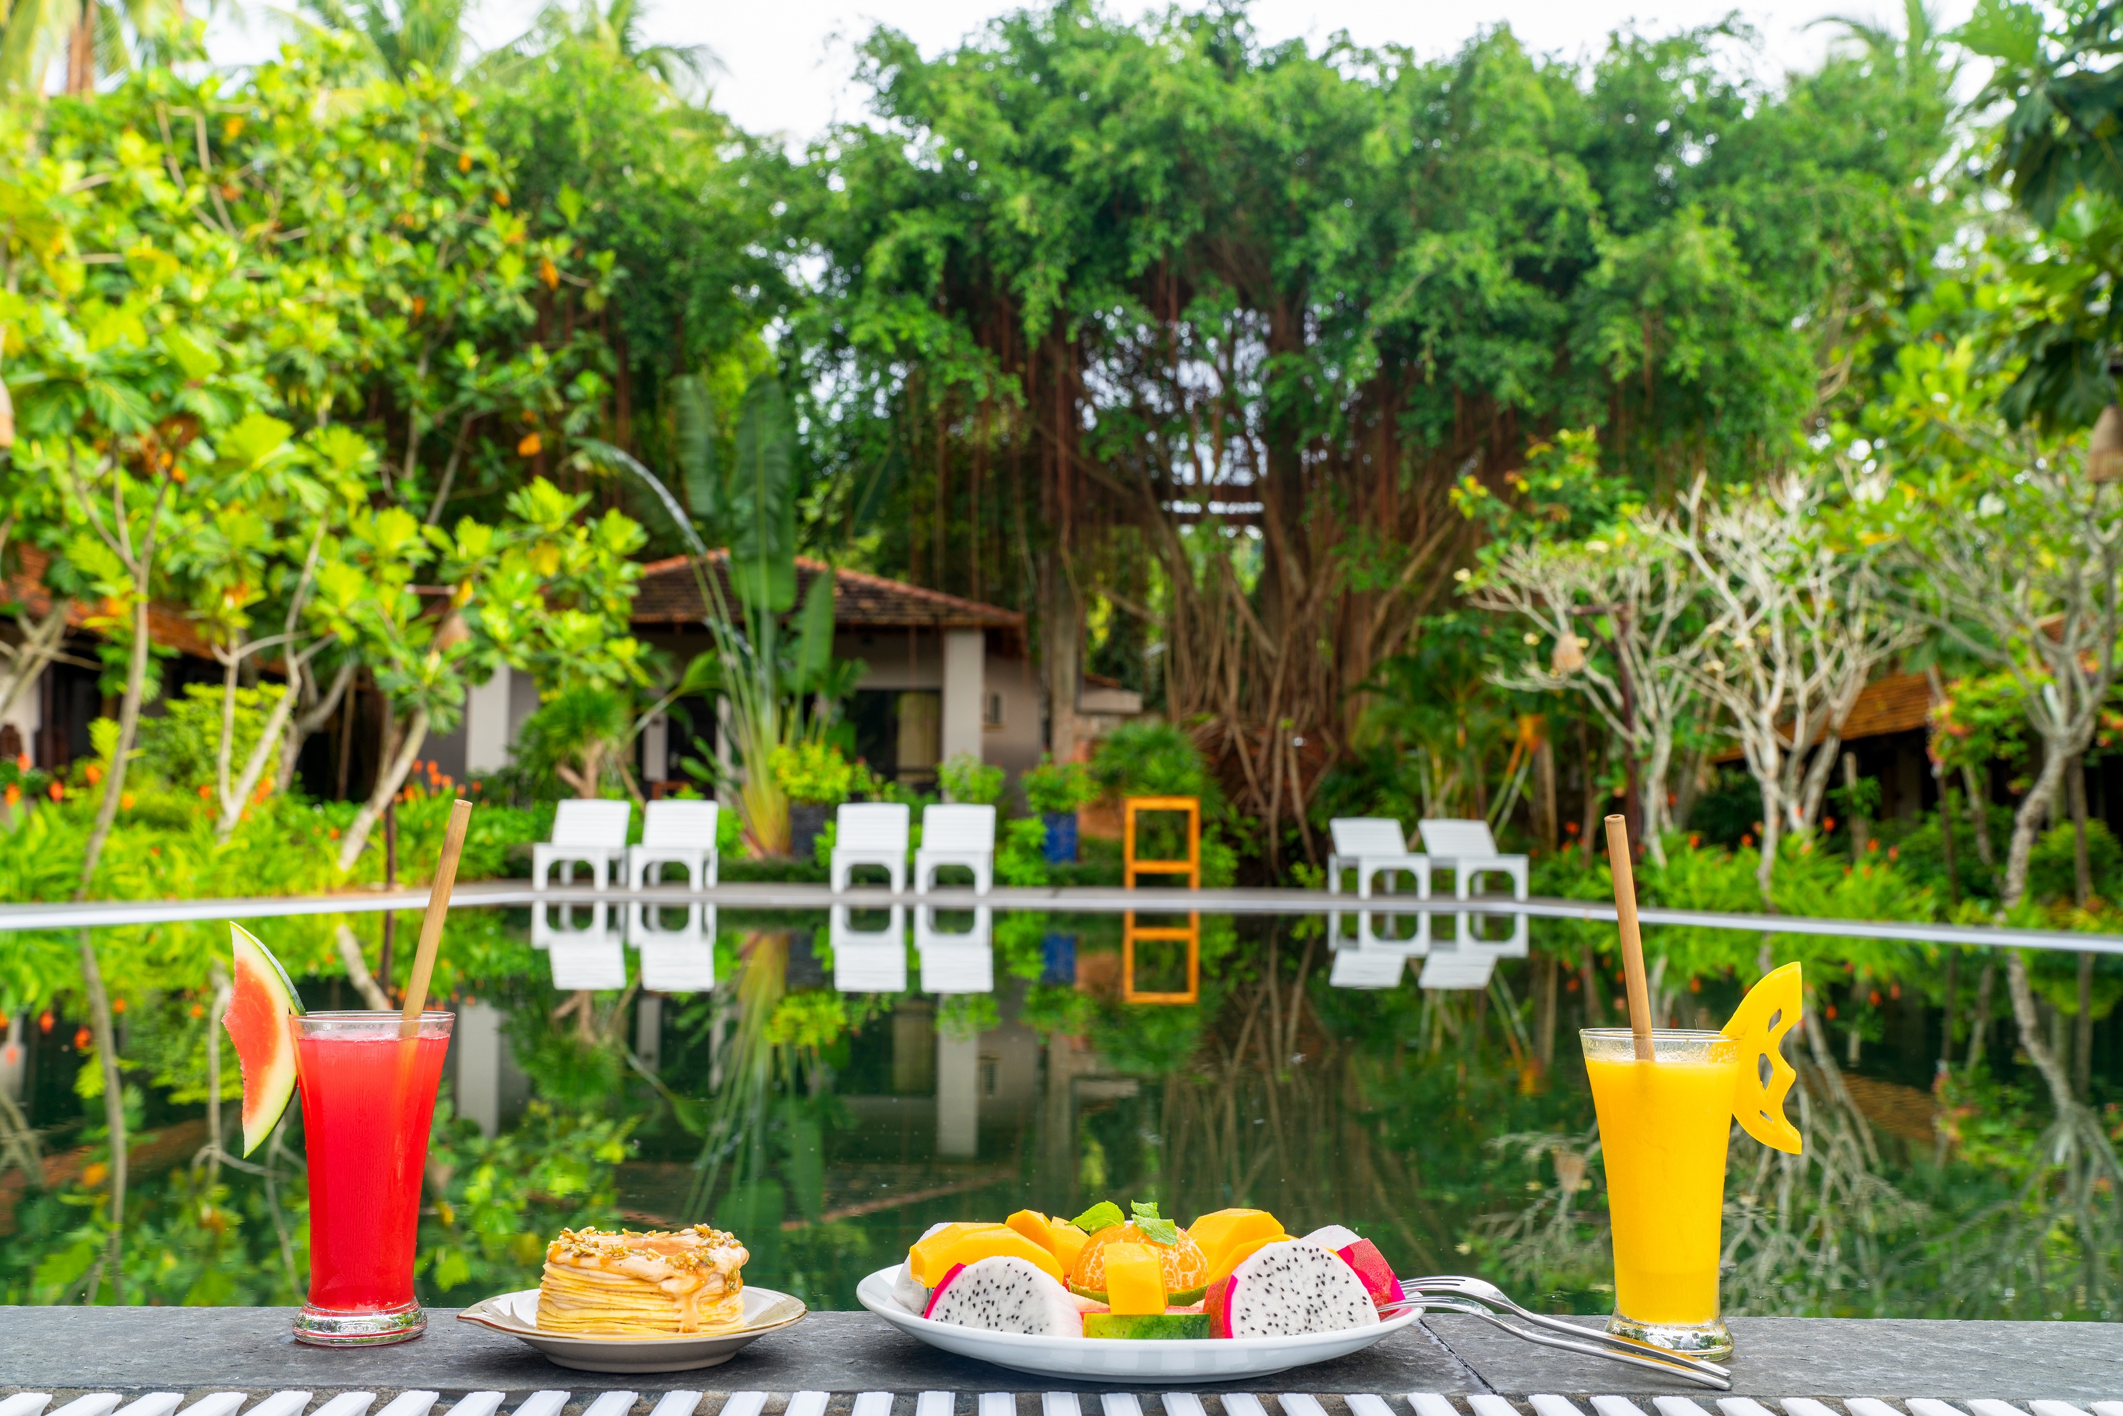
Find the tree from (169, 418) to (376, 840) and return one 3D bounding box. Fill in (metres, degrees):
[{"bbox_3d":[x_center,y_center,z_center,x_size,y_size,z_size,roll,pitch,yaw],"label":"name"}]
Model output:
[{"bbox_3d":[-4.891,-0.405,14.600,1.500,2.760,1.400,1,-4,0],"label":"tree"}]

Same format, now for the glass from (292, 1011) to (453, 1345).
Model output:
[{"bbox_3d":[-0.325,0.218,1.105,0.076,0.146,0.076,1,-4,0],"label":"glass"}]

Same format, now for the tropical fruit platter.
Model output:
[{"bbox_3d":[0.035,0.261,1.089,0.259,0.067,0.257,1,-4,0],"label":"tropical fruit platter"}]

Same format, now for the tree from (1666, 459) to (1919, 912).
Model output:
[{"bbox_3d":[4.816,-0.126,15.552,1.678,2.874,1.750,1,-4,0],"label":"tree"}]

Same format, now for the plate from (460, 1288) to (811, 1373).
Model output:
[{"bbox_3d":[-0.193,0.279,1.054,0.160,0.022,0.145,1,-4,0],"label":"plate"}]

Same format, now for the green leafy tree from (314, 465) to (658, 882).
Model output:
[{"bbox_3d":[-4.320,-0.236,17.658,2.462,3.002,2.300,1,-4,0],"label":"green leafy tree"}]

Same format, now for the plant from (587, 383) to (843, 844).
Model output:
[{"bbox_3d":[-3.680,-0.973,24.929,2.633,5.180,2.000,1,-4,0],"label":"plant"}]

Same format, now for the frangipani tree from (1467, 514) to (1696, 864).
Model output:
[{"bbox_3d":[4.078,-0.071,18.355,1.788,2.770,1.800,1,-4,0],"label":"frangipani tree"}]

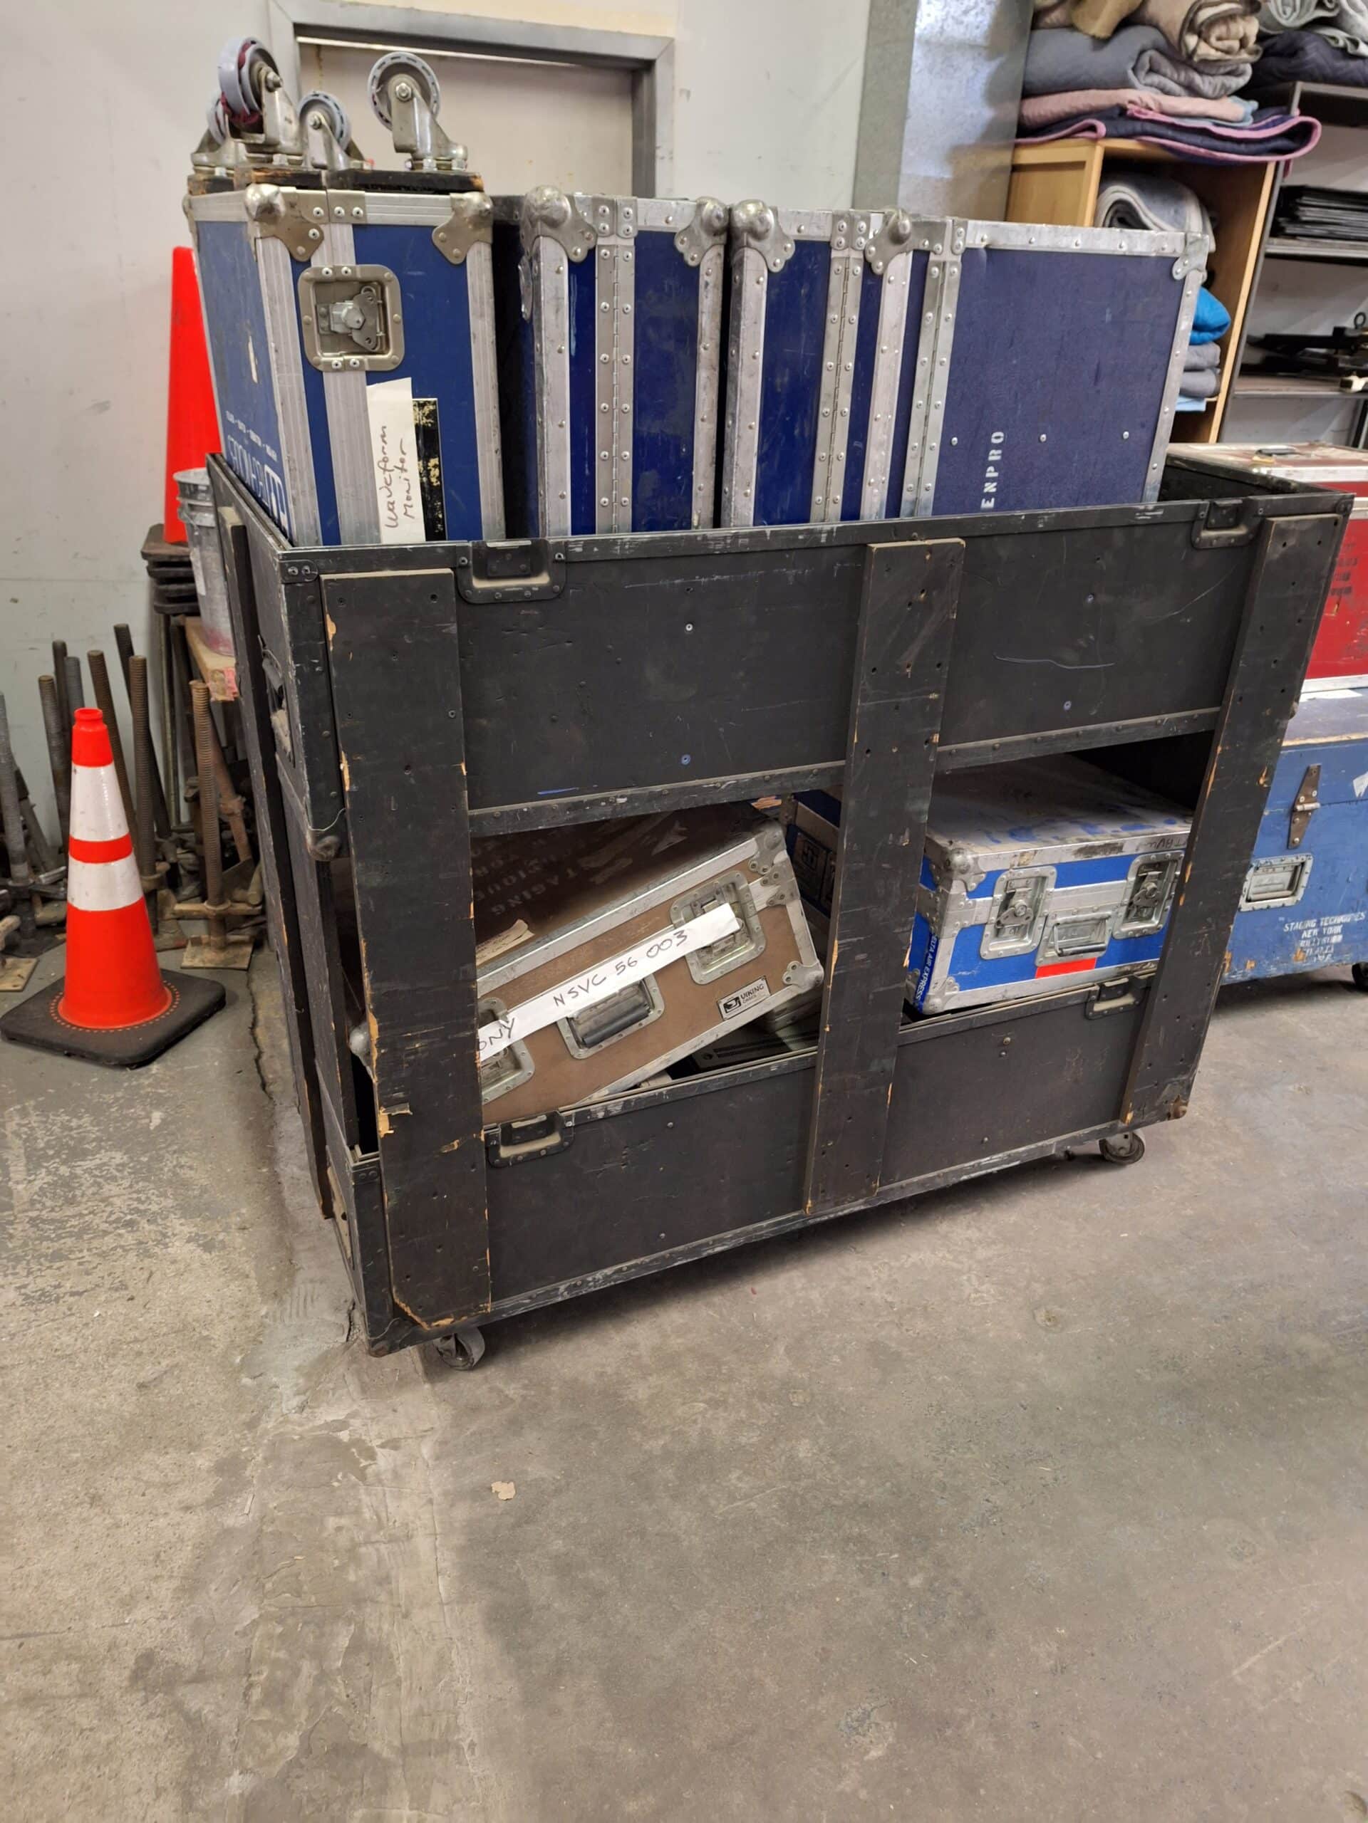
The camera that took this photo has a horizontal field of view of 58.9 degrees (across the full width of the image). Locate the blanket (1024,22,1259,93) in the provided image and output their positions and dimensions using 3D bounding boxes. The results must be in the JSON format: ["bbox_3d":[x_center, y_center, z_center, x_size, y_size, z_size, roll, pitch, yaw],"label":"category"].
[{"bbox_3d":[1.264,-2.394,3.451,0.440,0.170,0.500,-10,30,-22],"label":"blanket"}]

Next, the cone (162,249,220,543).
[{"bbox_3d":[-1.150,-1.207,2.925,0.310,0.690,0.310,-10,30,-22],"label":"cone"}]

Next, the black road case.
[{"bbox_3d":[0.131,-0.073,2.081,1.580,1.290,0.735,-10,30,-22],"label":"black road case"}]

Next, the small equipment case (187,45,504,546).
[{"bbox_3d":[-0.420,-0.584,1.502,0.230,0.760,0.600,-10,30,-22],"label":"small equipment case"}]

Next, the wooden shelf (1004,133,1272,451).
[{"bbox_3d":[1.286,-1.377,3.980,0.680,1.880,0.430,-10,30,-22],"label":"wooden shelf"}]

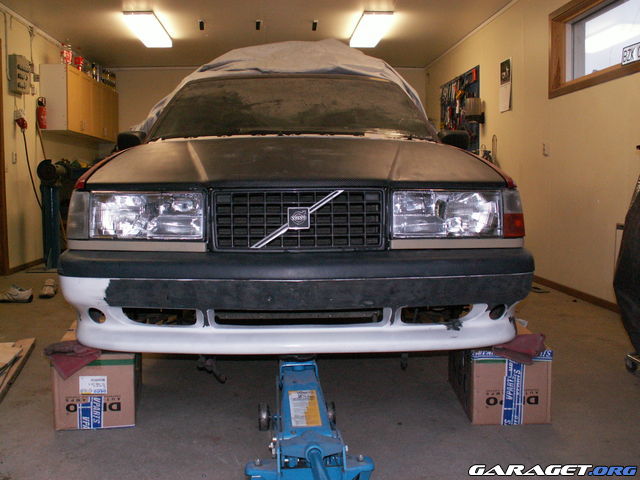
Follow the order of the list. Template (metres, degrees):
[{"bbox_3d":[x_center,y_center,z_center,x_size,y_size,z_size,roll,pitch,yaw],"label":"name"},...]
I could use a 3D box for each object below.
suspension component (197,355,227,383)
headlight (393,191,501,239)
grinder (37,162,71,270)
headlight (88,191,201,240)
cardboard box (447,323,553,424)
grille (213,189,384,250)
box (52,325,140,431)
[{"bbox_3d":[-0.420,0.490,2.500,0.120,0.115,0.100,0,5,-3],"label":"suspension component"},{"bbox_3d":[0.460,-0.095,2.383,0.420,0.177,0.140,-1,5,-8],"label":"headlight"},{"bbox_3d":[-2.711,-0.269,6.557,0.260,1.099,0.400,0,5,3],"label":"grinder"},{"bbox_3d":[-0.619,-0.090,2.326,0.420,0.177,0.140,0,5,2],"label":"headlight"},{"bbox_3d":[0.682,0.503,2.506,0.274,0.262,0.456,0,5,1],"label":"cardboard box"},{"bbox_3d":[-0.077,-0.074,2.310,0.610,0.215,0.070,0,5,-3],"label":"grille"},{"bbox_3d":[-0.824,0.507,2.474,0.274,0.262,0.456,-1,5,-12],"label":"box"}]

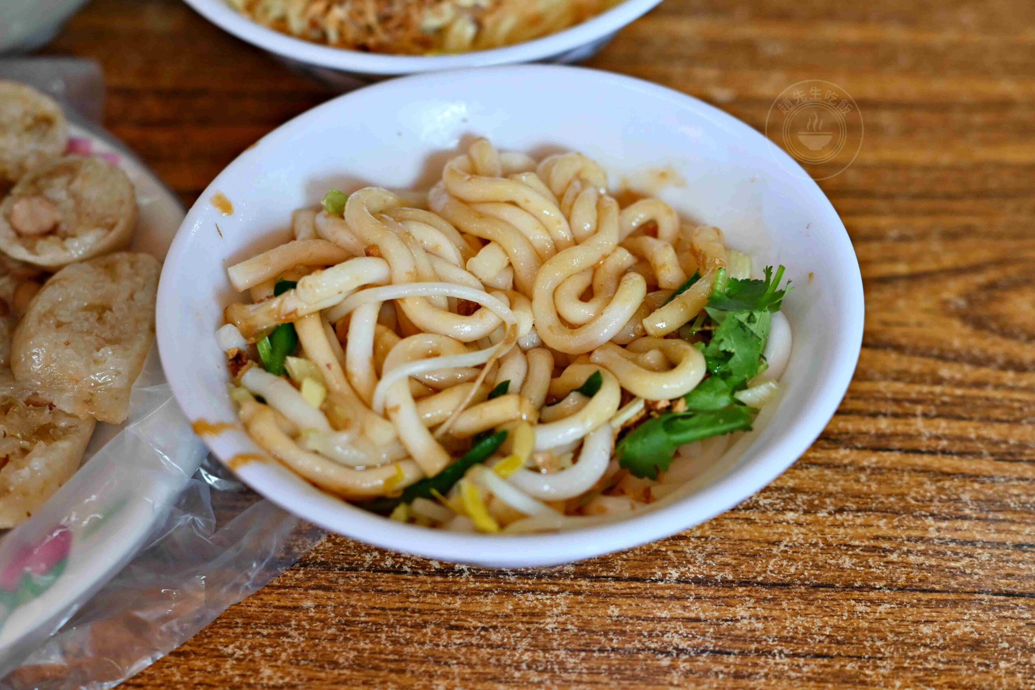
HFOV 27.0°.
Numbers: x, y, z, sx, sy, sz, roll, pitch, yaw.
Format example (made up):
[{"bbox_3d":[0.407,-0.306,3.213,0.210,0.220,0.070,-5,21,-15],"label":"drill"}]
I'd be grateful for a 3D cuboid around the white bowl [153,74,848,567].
[{"bbox_3d":[-0.001,0.006,0.503,0.158,0.055,0.158,0,46,0],"label":"white bowl"}]

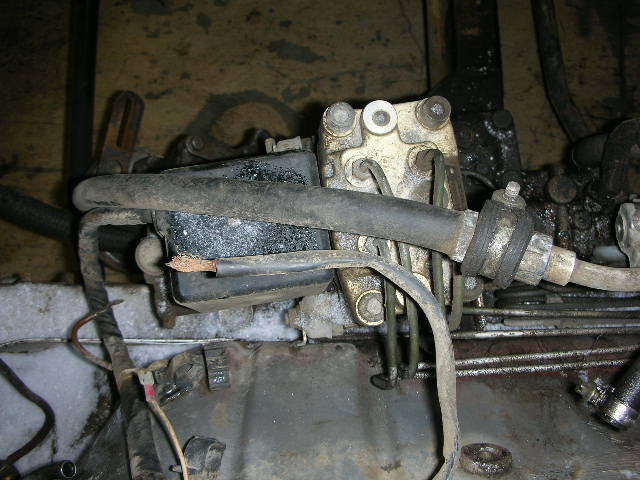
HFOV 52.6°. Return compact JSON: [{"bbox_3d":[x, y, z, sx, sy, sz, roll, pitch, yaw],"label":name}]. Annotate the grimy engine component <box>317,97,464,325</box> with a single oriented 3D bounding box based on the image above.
[{"bbox_3d":[0.045,-0.011,0.409,0.077,0.070,0.122,-9,78,-1],"label":"grimy engine component"}]

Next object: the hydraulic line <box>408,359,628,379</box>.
[{"bbox_3d":[0.149,0.096,0.480,0.157,0.006,0.006,-4,78,1],"label":"hydraulic line"}]

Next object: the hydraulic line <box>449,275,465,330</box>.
[{"bbox_3d":[0.081,0.037,0.385,0.008,0.014,0.031,3,78,2],"label":"hydraulic line"}]

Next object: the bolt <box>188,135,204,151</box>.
[{"bbox_3d":[-0.091,-0.072,0.475,0.011,0.009,0.011,-8,77,0],"label":"bolt"}]

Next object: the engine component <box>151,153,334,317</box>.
[{"bbox_3d":[-0.044,-0.004,0.412,0.093,0.055,0.074,-8,77,0],"label":"engine component"}]

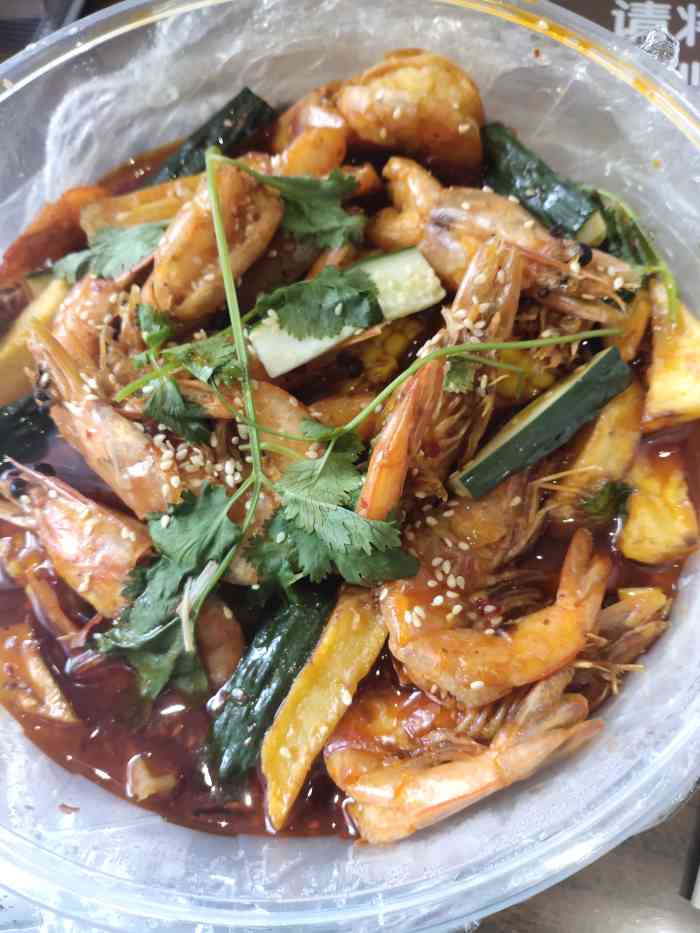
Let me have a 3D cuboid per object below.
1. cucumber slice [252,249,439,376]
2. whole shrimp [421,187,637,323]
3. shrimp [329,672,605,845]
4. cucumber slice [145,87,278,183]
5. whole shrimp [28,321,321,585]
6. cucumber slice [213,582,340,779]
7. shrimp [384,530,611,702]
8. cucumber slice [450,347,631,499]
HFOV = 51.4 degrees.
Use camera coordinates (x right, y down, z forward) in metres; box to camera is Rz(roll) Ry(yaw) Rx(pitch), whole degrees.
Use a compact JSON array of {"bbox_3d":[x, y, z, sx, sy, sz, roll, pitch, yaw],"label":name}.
[{"bbox_3d":[0.000,-0.043,0.215,0.054,0.011,0.015,-26,71,-7],"label":"cucumber slice"},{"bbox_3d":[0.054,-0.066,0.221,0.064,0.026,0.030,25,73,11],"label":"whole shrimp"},{"bbox_3d":[0.030,0.074,0.185,0.067,0.021,0.028,-17,70,-3],"label":"shrimp"},{"bbox_3d":[-0.049,-0.114,0.264,0.049,0.012,0.016,-32,70,11],"label":"cucumber slice"},{"bbox_3d":[-0.052,-0.014,0.208,0.098,0.028,0.053,35,75,14],"label":"whole shrimp"},{"bbox_3d":[-0.019,0.058,0.201,0.017,0.013,0.056,24,85,11],"label":"cucumber slice"},{"bbox_3d":[0.040,0.035,0.193,0.058,0.022,0.046,-14,70,-2],"label":"shrimp"},{"bbox_3d":[0.054,-0.009,0.204,0.055,0.012,0.013,-38,72,-8],"label":"cucumber slice"}]

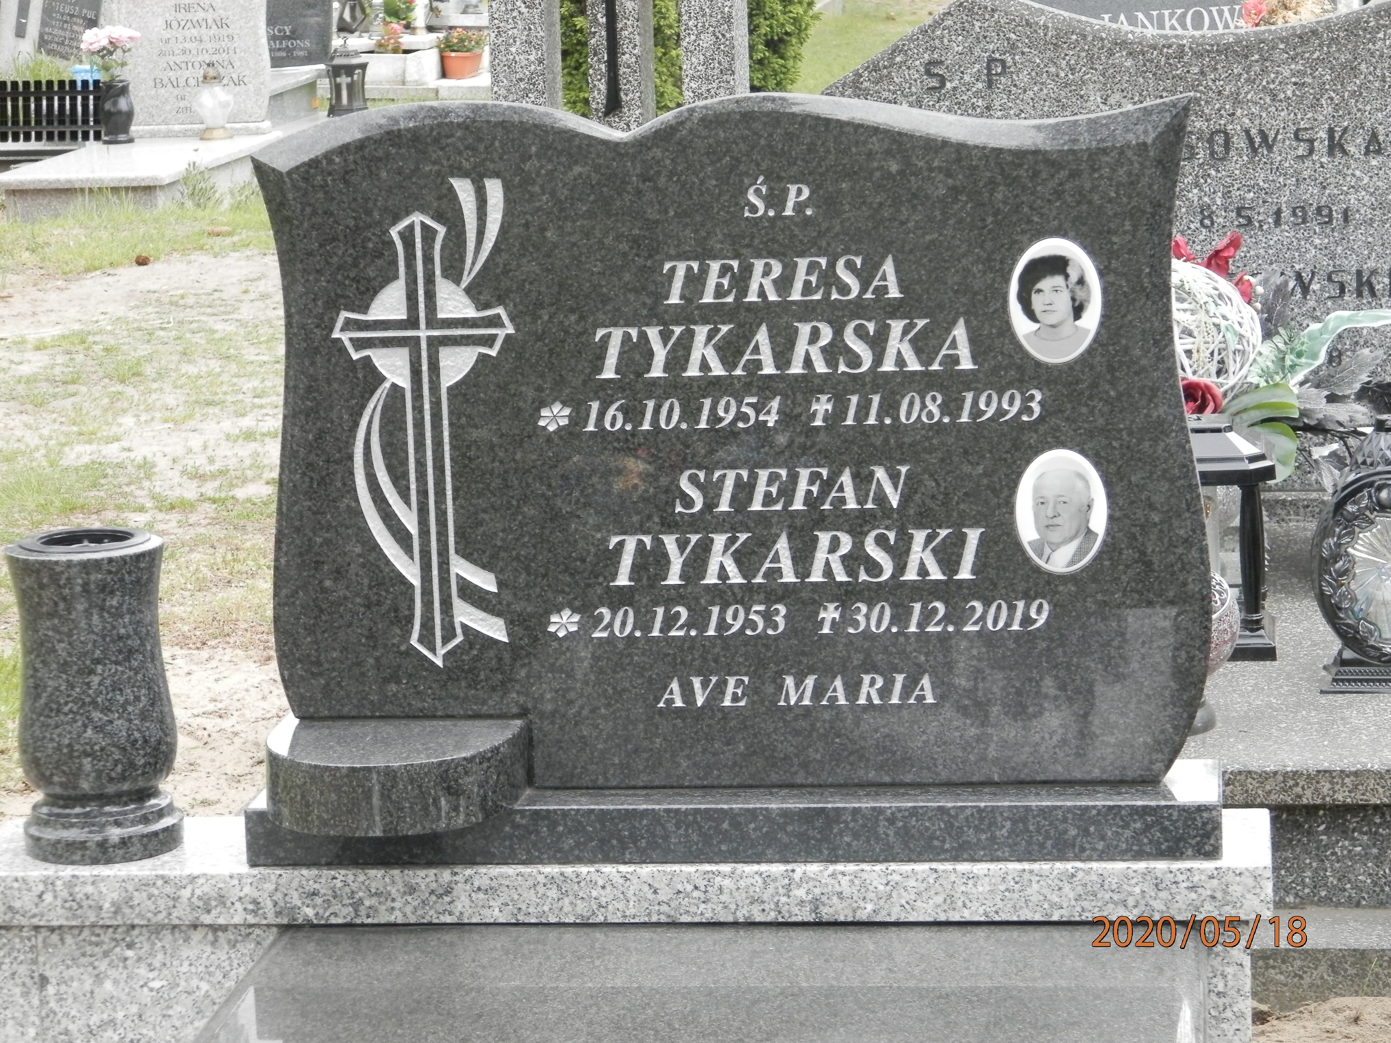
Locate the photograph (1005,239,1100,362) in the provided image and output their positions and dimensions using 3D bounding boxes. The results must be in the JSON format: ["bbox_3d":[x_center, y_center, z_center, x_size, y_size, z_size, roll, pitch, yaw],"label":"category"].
[{"bbox_3d":[0.342,-0.210,4.053,0.090,0.122,0.010,-1,11,7],"label":"photograph"}]

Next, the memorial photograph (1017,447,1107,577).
[{"bbox_3d":[0.351,-0.010,4.093,0.090,0.123,0.010,-1,11,7],"label":"memorial photograph"}]

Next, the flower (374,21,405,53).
[{"bbox_3d":[-1.478,-2.325,20.500,0.150,0.170,0.150,-1,11,7],"label":"flower"}]

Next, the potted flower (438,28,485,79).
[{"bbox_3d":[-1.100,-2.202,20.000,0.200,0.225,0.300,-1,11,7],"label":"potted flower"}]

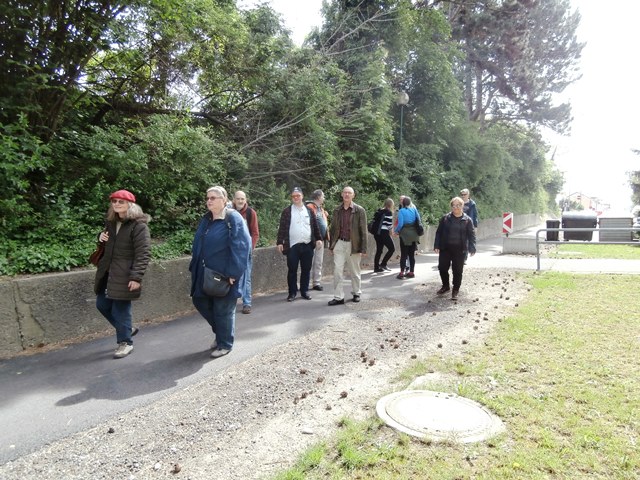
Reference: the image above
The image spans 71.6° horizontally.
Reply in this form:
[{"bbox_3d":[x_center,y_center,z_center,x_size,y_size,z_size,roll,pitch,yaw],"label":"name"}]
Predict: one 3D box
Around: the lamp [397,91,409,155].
[{"bbox_3d":[2.948,-3.037,15.814,0.450,4.500,0.450,3,5,31],"label":"lamp"}]

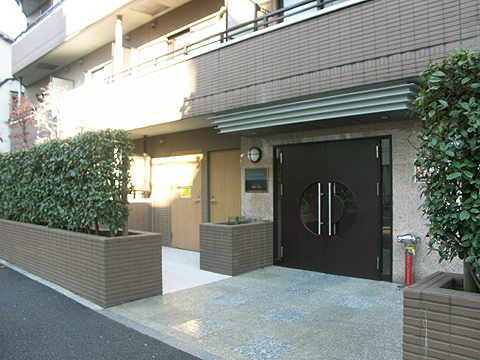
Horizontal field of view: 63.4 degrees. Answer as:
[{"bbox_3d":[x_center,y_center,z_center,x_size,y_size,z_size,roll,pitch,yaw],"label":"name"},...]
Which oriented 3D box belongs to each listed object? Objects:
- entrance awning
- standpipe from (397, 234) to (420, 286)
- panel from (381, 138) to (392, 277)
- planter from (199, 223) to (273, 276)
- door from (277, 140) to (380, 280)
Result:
[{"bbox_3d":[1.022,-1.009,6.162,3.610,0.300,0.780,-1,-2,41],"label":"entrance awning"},{"bbox_3d":[2.359,1.140,5.410,0.300,0.745,0.210,-1,-2,41],"label":"standpipe"},{"bbox_3d":[2.194,0.406,5.815,0.160,2.065,0.060,-1,-2,41],"label":"panel"},{"bbox_3d":[-0.038,1.173,6.932,0.785,0.795,1.162,-1,-2,41],"label":"planter"},{"bbox_3d":[1.428,0.472,6.483,1.825,2.145,0.070,-1,-2,41],"label":"door"}]

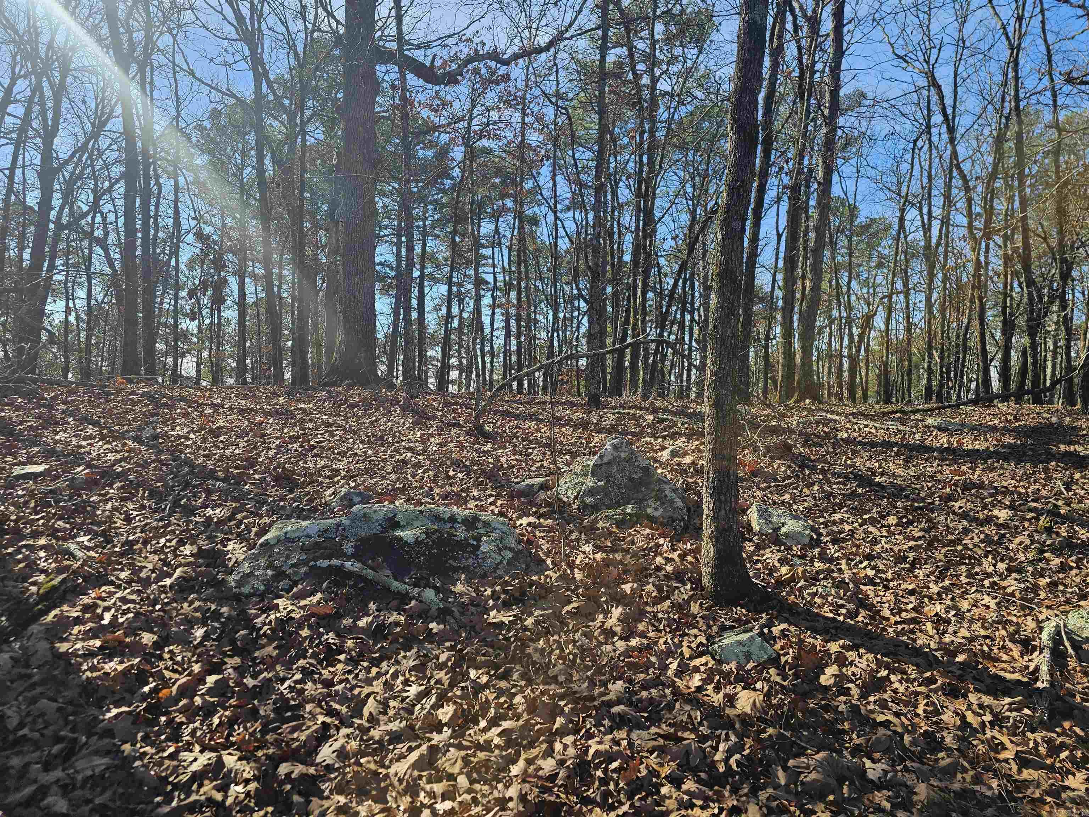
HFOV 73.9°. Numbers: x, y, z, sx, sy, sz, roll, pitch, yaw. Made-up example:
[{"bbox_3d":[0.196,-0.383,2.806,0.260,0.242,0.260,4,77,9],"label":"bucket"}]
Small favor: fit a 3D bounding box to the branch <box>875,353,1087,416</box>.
[{"bbox_3d":[8.081,-0.431,13.400,4.000,1.150,0.600,1,1,-9],"label":"branch"}]

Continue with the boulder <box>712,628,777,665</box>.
[{"bbox_3d":[0.923,1.107,3.370,0.300,0.130,0.220,1,1,6],"label":"boulder"}]

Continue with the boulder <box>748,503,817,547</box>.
[{"bbox_3d":[1.745,0.843,5.300,0.470,0.240,0.340,1,1,24],"label":"boulder"}]

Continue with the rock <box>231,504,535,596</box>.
[{"bbox_3d":[-0.979,0.848,4.550,1.750,0.470,0.800,1,1,-12],"label":"rock"}]

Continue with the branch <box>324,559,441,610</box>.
[{"bbox_3d":[-0.930,0.997,4.120,0.740,0.200,0.090,1,1,19],"label":"branch"}]

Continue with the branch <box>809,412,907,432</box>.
[{"bbox_3d":[5.265,0.213,12.300,0.200,0.250,1.900,0,1,-30],"label":"branch"}]

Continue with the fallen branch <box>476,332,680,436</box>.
[{"bbox_3d":[0.377,-0.316,10.000,2.750,1.350,0.500,1,1,-6],"label":"fallen branch"}]

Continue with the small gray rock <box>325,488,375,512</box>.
[{"bbox_3d":[-1.645,0.774,6.150,0.410,0.190,0.330,1,1,-6],"label":"small gray rock"}]

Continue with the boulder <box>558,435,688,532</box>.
[{"bbox_3d":[0.643,0.565,5.800,0.950,0.680,0.700,1,1,24],"label":"boulder"}]

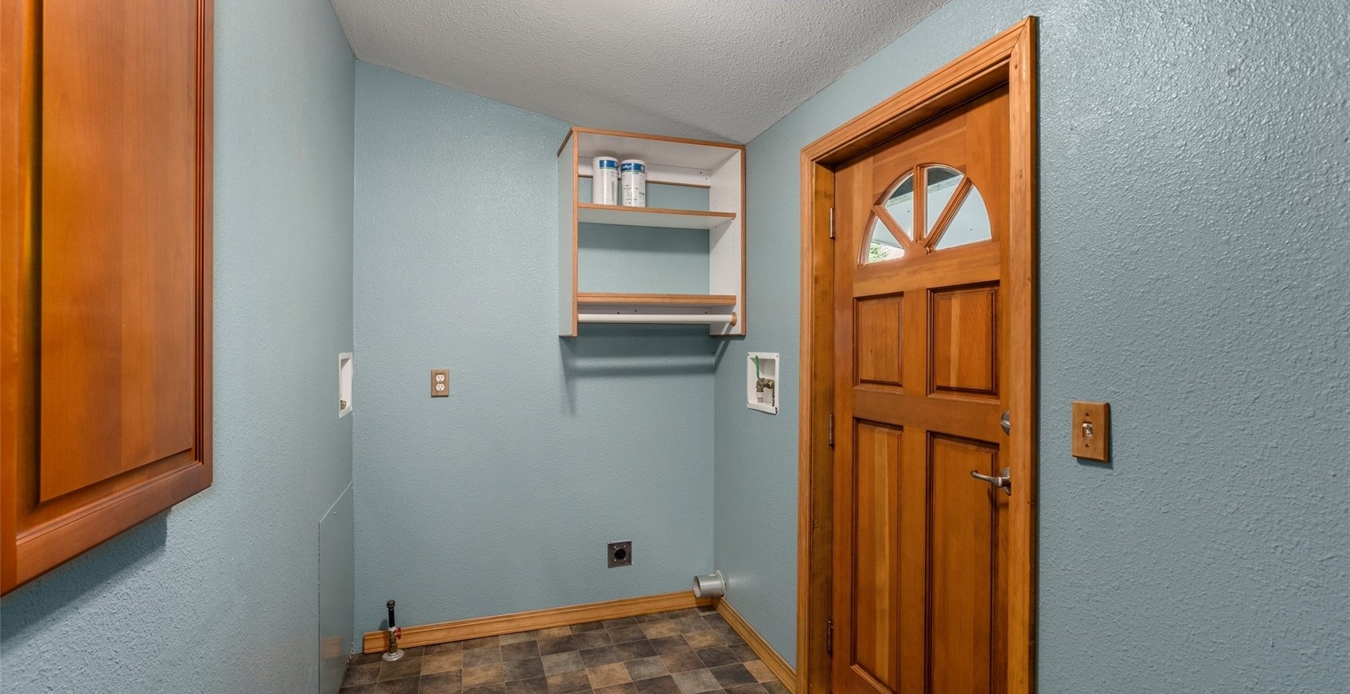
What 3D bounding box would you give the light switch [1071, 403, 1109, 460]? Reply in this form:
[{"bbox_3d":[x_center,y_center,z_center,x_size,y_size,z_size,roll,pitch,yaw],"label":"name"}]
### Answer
[{"bbox_3d":[0.800,0.161,1.156,0.012,0.113,0.071,0,0,-19],"label":"light switch"}]

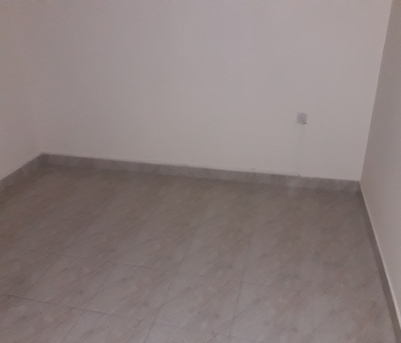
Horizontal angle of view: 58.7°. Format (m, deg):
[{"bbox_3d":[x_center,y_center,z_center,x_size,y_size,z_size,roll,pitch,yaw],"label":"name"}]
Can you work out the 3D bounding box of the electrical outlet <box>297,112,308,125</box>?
[{"bbox_3d":[0.855,-0.444,2.990,0.085,0.090,0.015,5,24,13],"label":"electrical outlet"}]

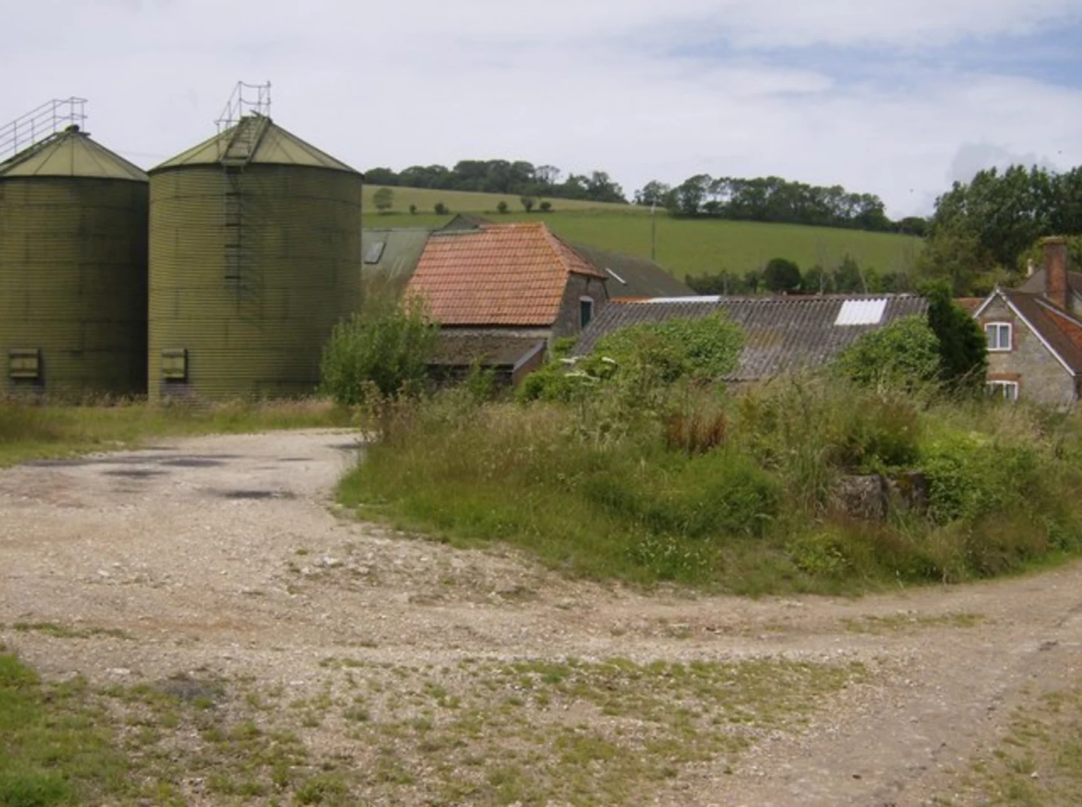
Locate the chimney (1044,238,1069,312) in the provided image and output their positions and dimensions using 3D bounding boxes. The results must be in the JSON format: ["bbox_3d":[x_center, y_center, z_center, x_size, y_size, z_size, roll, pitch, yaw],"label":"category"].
[{"bbox_3d":[21.368,-5.364,59.500,0.850,3.100,0.700,1,2,38],"label":"chimney"}]

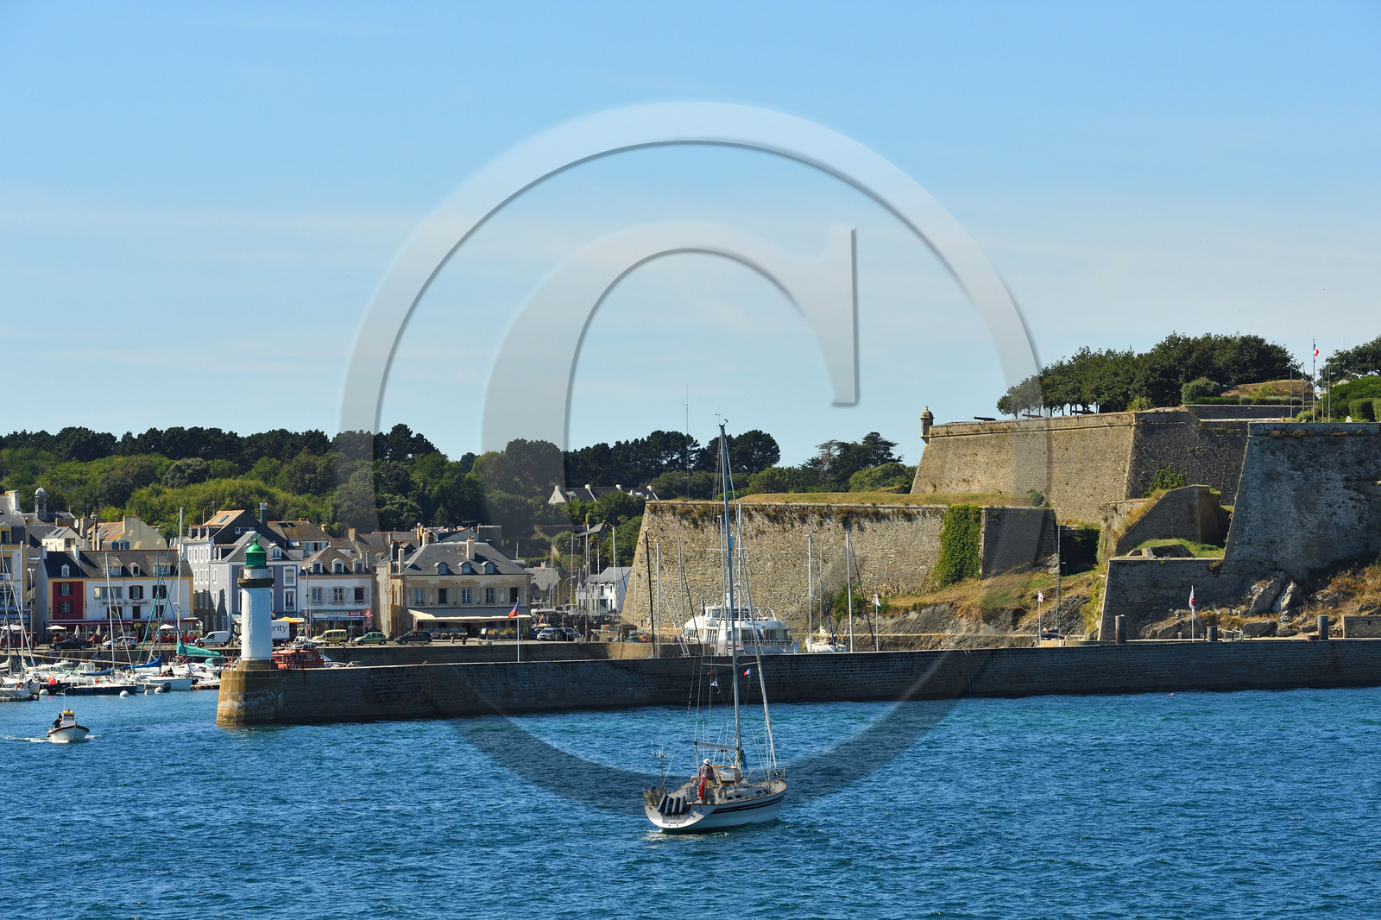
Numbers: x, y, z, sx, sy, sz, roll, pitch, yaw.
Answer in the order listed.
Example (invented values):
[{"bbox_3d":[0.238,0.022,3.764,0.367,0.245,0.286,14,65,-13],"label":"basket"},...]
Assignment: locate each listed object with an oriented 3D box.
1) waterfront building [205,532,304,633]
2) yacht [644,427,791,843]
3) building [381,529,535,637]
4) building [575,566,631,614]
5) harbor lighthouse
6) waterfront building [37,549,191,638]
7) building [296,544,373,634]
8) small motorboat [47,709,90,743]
[{"bbox_3d":[-52.806,15.361,652.000,8.900,13.400,10.500,0,-2,-17],"label":"waterfront building"},{"bbox_3d":[1.299,6.557,212.000,3.600,15.800,11.300,-3,-1,24],"label":"yacht"},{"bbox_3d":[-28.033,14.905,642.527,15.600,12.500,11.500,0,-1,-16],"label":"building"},{"bbox_3d":[-13.422,22.988,942.000,8.200,8.500,11.000,1,-2,-42],"label":"building"},{"bbox_3d":[-32.065,10.486,397.000,2.800,9.650,2.800,0,-2,-5],"label":"harbor lighthouse"},{"bbox_3d":[-67.269,15.830,628.000,17.200,11.200,8.800,0,-2,-17],"label":"waterfront building"},{"bbox_3d":[-42.506,15.552,631.605,8.600,11.000,7.800,0,-1,-16],"label":"building"},{"bbox_3d":[-40.087,17.130,346.000,2.100,2.150,5.200,1,-2,-18],"label":"small motorboat"}]

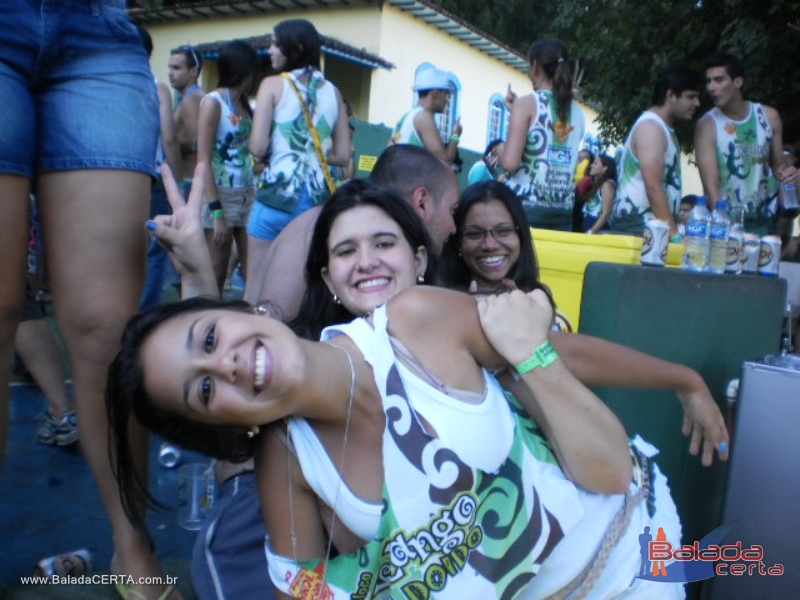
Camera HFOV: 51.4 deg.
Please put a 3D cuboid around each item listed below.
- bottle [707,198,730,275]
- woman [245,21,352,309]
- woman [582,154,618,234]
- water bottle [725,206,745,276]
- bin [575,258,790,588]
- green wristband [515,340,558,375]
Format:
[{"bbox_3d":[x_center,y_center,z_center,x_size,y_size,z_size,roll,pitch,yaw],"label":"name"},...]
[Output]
[{"bbox_3d":[0.922,-0.182,2.400,0.063,0.215,0.063,5,4,0],"label":"bottle"},{"bbox_3d":[-0.478,-0.353,3.490,0.450,1.630,0.300,3,5,-24],"label":"woman"},{"bbox_3d":[1.794,-0.524,7.659,0.300,1.620,0.420,3,5,-24],"label":"woman"},{"bbox_3d":[0.977,-0.176,2.420,0.061,0.205,0.061,5,4,0],"label":"water bottle"},{"bbox_3d":[0.830,0.330,2.624,0.550,0.860,0.540,6,4,12],"label":"bin"},{"bbox_3d":[0.164,0.069,1.000,0.056,0.025,0.045,-23,-21,-3],"label":"green wristband"}]

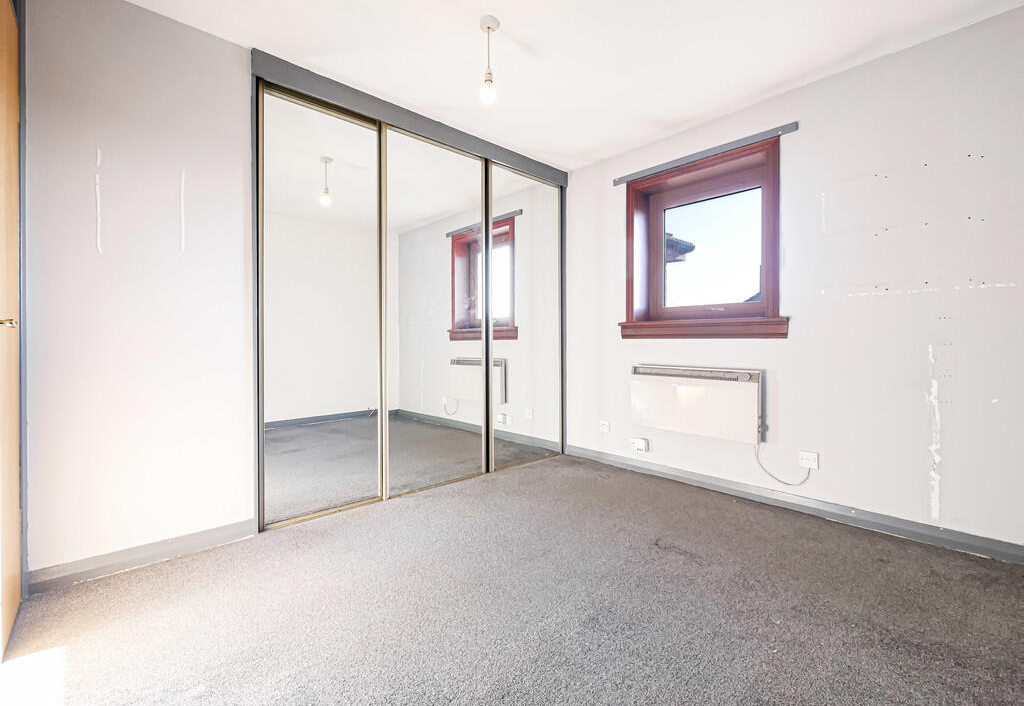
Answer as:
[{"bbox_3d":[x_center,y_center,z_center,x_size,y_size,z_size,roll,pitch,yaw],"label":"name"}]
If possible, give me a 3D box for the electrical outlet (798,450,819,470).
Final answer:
[{"bbox_3d":[1.619,0.581,2.258,0.018,0.086,0.084,-1,1,-44],"label":"electrical outlet"}]

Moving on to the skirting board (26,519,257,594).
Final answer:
[{"bbox_3d":[-1.466,0.817,1.707,0.696,0.090,0.018,0,1,-41],"label":"skirting board"}]

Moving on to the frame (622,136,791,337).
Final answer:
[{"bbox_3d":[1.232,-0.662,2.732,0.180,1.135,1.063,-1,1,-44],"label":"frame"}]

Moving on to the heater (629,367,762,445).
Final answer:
[{"bbox_3d":[1.157,0.305,2.659,0.115,0.415,0.787,-1,1,-44],"label":"heater"}]

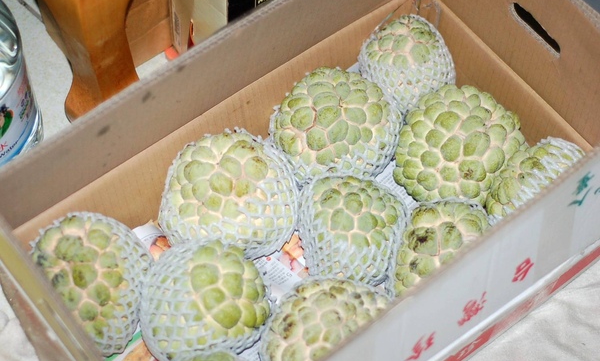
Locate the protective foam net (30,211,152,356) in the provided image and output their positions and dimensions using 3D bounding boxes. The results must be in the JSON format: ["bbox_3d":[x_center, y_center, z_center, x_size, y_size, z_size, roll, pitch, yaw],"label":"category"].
[{"bbox_3d":[-0.173,0.086,1.037,0.096,0.102,0.119,-33,63,-19],"label":"protective foam net"}]

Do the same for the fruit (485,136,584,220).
[{"bbox_3d":[0.212,0.011,1.085,0.096,0.086,0.100,0,62,-2],"label":"fruit"}]

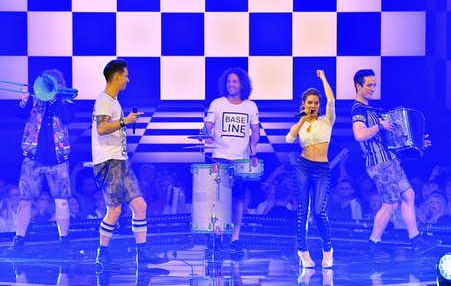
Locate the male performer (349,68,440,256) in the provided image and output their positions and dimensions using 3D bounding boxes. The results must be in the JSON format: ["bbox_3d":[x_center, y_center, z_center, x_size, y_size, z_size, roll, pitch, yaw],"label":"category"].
[{"bbox_3d":[1.612,0.193,23.600,0.720,1.772,0.540,0,1,30],"label":"male performer"}]

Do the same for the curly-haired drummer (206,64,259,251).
[{"bbox_3d":[0.068,0.166,24.400,0.550,1.803,0.420,0,1,0],"label":"curly-haired drummer"}]

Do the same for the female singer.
[{"bbox_3d":[0.759,0.230,22.100,0.450,1.757,0.400,0,1,7],"label":"female singer"}]

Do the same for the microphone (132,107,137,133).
[{"bbox_3d":[-0.811,-0.200,22.300,0.046,0.238,0.046,3,1,0],"label":"microphone"}]

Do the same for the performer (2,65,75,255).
[{"bbox_3d":[-1.776,0.191,23.900,0.670,1.785,0.500,0,1,7],"label":"performer"}]

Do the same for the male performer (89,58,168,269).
[{"bbox_3d":[-0.846,0.185,22.300,0.620,1.857,0.520,0,1,18],"label":"male performer"}]

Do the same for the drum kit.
[{"bbox_3d":[0.000,0.490,23.800,0.750,1.160,0.600,0,1,0],"label":"drum kit"}]

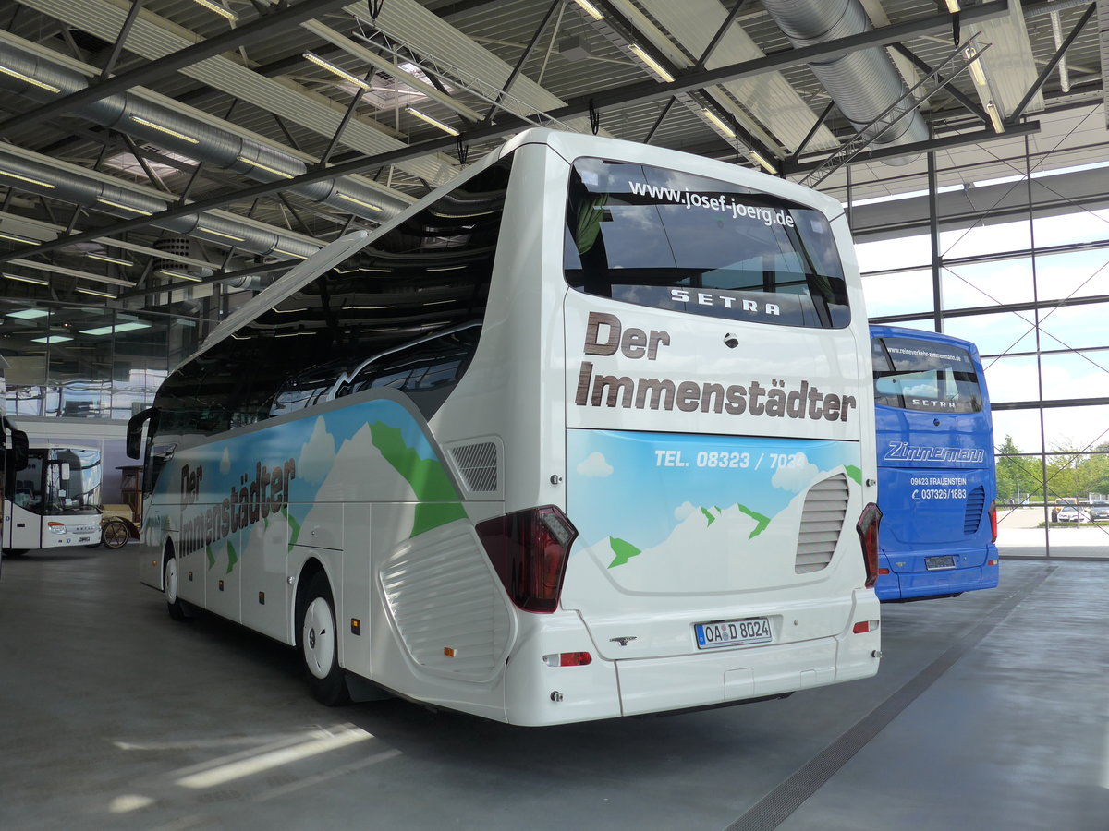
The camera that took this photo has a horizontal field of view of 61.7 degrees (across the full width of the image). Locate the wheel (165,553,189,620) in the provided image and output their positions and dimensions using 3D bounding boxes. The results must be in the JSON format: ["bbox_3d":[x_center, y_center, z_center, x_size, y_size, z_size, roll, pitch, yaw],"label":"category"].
[{"bbox_3d":[-4.867,2.156,12.142,0.300,1.020,1.020,3,-6,-32],"label":"wheel"}]

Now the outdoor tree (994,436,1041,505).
[{"bbox_3d":[74.679,8.878,150.000,6.800,11.800,6.800,-3,-6,26],"label":"outdoor tree"}]

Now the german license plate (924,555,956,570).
[{"bbox_3d":[4.349,1.665,10.473,0.525,0.130,0.020,4,-21,-34],"label":"german license plate"}]

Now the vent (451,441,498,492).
[{"bbox_3d":[-0.417,0.277,4.885,0.050,0.260,0.540,3,-6,-32],"label":"vent"}]

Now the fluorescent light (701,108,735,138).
[{"bbox_3d":[3.240,-5.750,18.250,0.140,0.090,1.550,-4,-6,32],"label":"fluorescent light"}]

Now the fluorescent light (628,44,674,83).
[{"bbox_3d":[1.659,-5.893,15.584,0.160,0.110,1.600,-3,-6,32],"label":"fluorescent light"}]

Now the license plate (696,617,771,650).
[{"bbox_3d":[0.973,1.178,5.021,0.525,0.130,0.020,3,-21,-32],"label":"license plate"}]

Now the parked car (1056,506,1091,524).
[{"bbox_3d":[36.305,7.009,65.050,1.800,1.400,4.300,-4,-7,36],"label":"parked car"}]

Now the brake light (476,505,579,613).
[{"bbox_3d":[-0.142,0.715,4.668,0.280,0.530,0.560,3,-6,-32],"label":"brake light"}]

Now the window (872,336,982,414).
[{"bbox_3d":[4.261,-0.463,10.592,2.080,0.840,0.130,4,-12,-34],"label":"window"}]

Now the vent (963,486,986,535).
[{"bbox_3d":[4.928,1.106,10.903,0.460,0.570,0.050,4,-7,-34],"label":"vent"}]

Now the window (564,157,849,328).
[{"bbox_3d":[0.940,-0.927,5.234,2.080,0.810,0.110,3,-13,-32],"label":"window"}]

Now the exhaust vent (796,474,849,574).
[{"bbox_3d":[1.555,0.623,5.416,0.470,0.580,0.060,3,-6,-32],"label":"exhaust vent"}]

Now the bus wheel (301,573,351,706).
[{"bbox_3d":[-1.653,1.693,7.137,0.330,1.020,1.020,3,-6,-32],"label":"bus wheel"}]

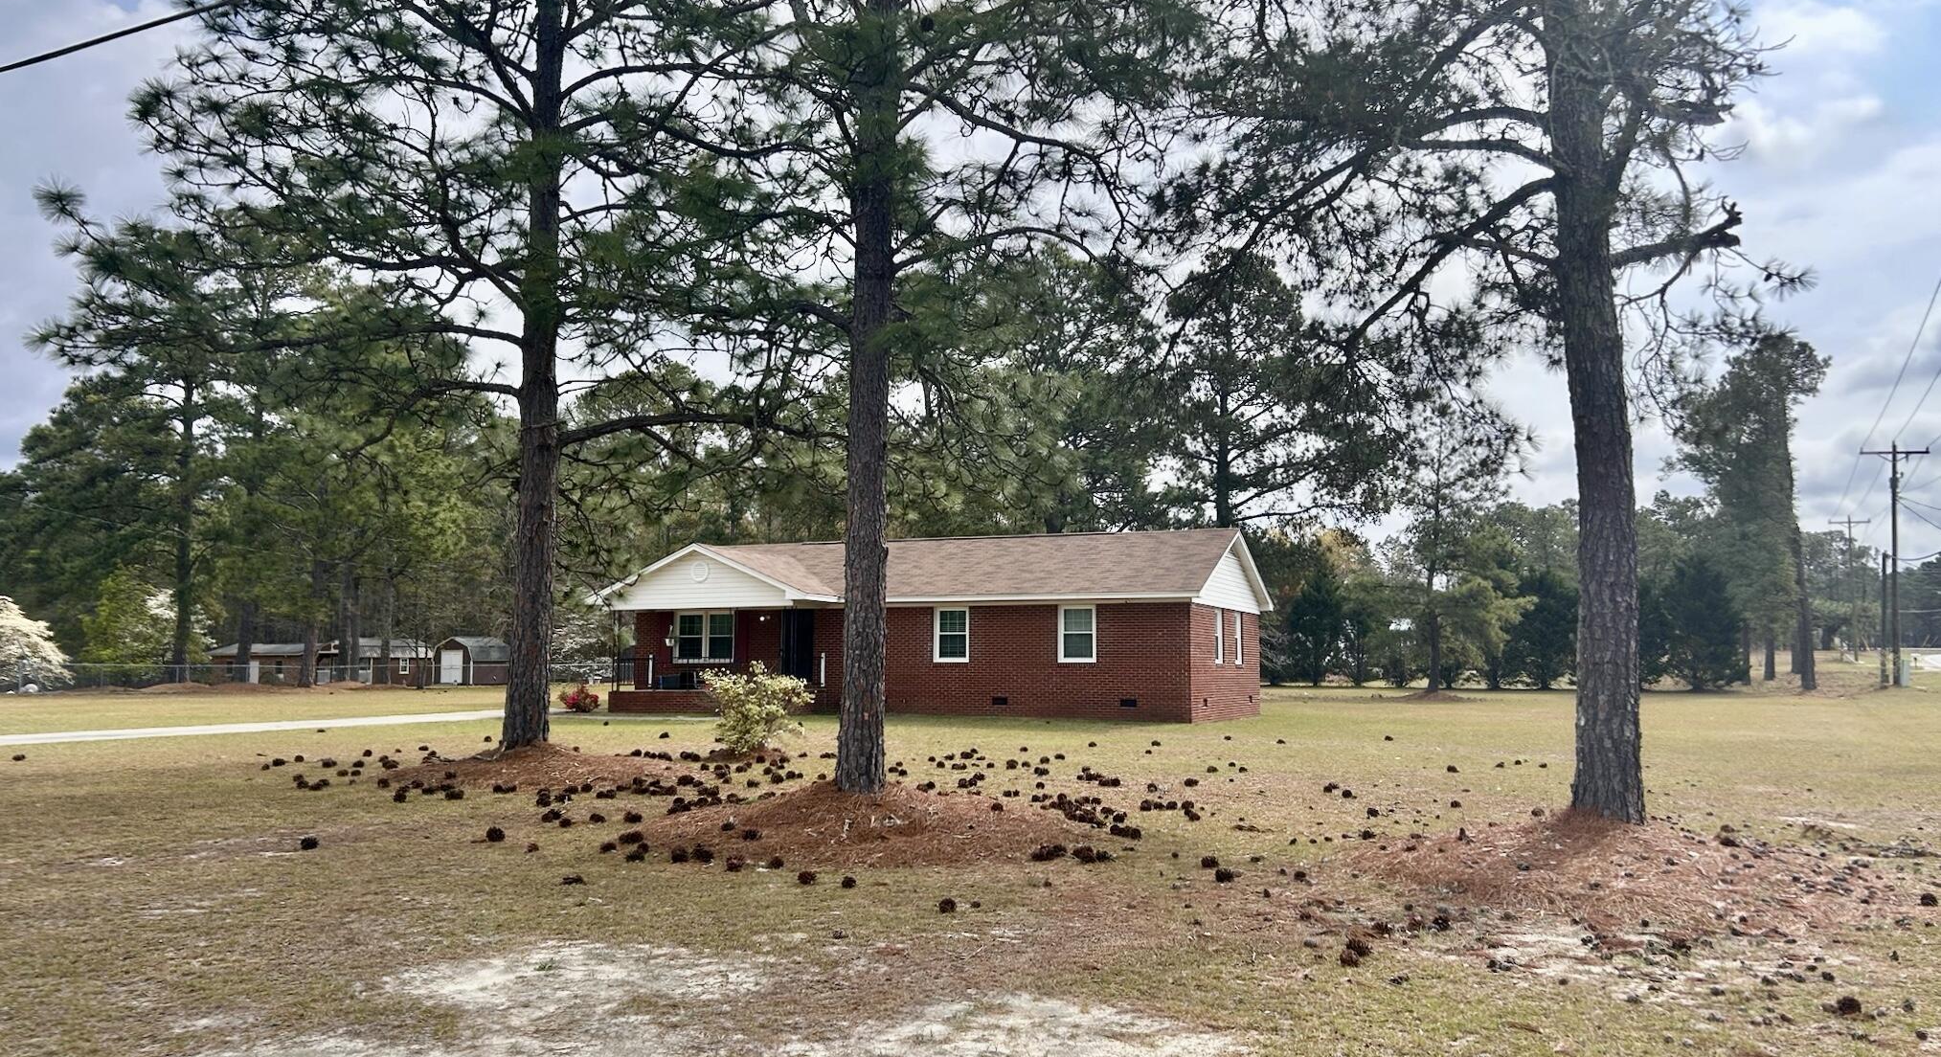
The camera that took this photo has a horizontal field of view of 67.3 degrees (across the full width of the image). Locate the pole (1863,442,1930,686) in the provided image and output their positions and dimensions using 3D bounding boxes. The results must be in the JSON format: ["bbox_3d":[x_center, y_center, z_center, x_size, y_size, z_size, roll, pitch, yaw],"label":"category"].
[{"bbox_3d":[39.669,1.560,62.500,2.450,10.375,0.380,-3,-6,27],"label":"pole"}]

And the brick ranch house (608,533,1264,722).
[{"bbox_3d":[-0.996,2.727,40.677,16.940,4.900,9.370,-2,-6,25],"label":"brick ranch house"}]

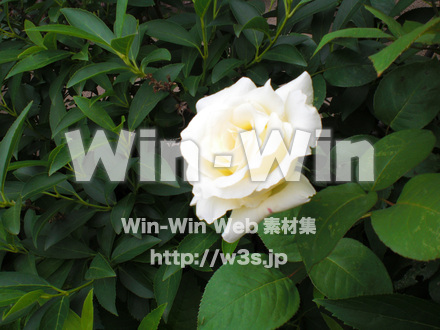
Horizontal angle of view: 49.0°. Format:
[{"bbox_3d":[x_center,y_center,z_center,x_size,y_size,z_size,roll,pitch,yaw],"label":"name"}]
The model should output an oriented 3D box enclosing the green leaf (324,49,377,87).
[{"bbox_3d":[0.143,-0.107,0.530,0.058,0.012,0.044,6,60,10],"label":"green leaf"}]

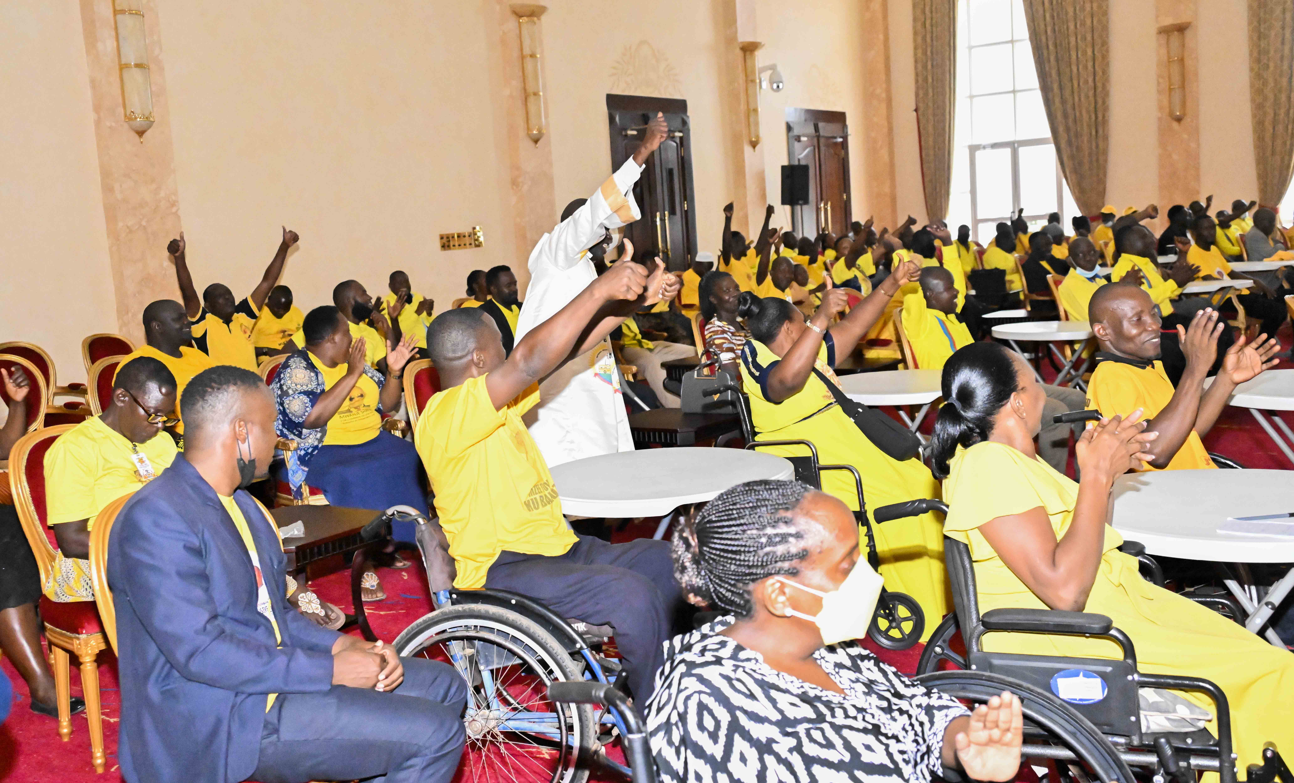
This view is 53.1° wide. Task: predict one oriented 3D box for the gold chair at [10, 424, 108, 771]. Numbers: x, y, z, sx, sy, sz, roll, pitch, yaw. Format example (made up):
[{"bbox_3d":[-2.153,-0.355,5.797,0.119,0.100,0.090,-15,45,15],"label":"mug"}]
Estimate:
[{"bbox_3d":[-1.720,0.617,4.193,0.560,1.000,0.510,3,10,43],"label":"gold chair"}]

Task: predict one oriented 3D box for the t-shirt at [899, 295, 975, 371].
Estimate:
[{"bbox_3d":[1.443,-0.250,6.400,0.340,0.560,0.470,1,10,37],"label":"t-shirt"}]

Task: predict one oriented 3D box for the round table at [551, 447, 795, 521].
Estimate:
[{"bbox_3d":[0.061,0.628,4.278,0.850,0.740,0.850,-4,7,0],"label":"round table"}]

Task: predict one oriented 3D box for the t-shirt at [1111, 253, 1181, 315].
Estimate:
[{"bbox_3d":[2.930,-0.582,7.600,0.360,0.520,0.480,1,10,37],"label":"t-shirt"}]

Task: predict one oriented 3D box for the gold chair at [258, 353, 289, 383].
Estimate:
[{"bbox_3d":[-1.414,0.392,5.700,0.580,1.050,0.620,-9,9,-32],"label":"gold chair"}]

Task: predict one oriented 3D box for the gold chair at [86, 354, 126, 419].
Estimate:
[{"bbox_3d":[-2.565,0.316,6.792,0.600,1.000,0.540,3,10,43],"label":"gold chair"}]

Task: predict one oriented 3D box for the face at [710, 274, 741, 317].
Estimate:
[{"bbox_3d":[0.397,-0.486,6.550,0.145,0.215,0.145,-11,10,-43],"label":"face"}]

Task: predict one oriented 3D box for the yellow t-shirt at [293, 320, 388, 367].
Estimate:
[{"bbox_3d":[-1.635,-0.118,6.850,0.470,0.560,0.290,-10,9,-38],"label":"yellow t-shirt"}]

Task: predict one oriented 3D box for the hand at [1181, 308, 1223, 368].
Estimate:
[{"bbox_3d":[1.543,-0.149,3.600,0.105,0.175,0.060,15,7,31],"label":"hand"}]

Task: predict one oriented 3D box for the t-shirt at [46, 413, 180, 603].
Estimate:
[{"bbox_3d":[-1.695,0.333,4.120,0.320,0.560,0.470,1,9,36],"label":"t-shirt"}]

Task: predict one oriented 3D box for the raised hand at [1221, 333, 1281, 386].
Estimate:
[{"bbox_3d":[1.718,-0.092,3.680,0.175,0.125,0.065,-43,-18,9],"label":"raised hand"}]

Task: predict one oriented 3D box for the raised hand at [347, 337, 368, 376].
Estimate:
[{"bbox_3d":[-1.198,-0.146,5.350,0.080,0.170,0.050,15,6,20],"label":"raised hand"}]

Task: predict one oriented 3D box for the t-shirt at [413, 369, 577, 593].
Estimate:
[{"bbox_3d":[-0.434,0.256,3.720,0.340,0.600,0.480,-1,8,21],"label":"t-shirt"}]

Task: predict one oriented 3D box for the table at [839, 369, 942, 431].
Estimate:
[{"bbox_3d":[1.191,0.322,5.901,0.840,0.740,0.840,1,9,35],"label":"table"}]

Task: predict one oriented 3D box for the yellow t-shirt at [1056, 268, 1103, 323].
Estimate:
[{"bbox_3d":[2.682,-0.499,7.900,0.290,0.540,0.450,2,10,38],"label":"yellow t-shirt"}]

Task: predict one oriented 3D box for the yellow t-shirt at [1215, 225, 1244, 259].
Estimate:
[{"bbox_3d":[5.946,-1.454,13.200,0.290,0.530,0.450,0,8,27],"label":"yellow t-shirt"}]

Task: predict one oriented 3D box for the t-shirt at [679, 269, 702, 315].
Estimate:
[{"bbox_3d":[0.426,-0.793,10.800,0.320,0.560,0.450,1,10,35],"label":"t-shirt"}]

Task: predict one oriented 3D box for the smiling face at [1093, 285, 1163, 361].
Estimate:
[{"bbox_3d":[1.438,-0.203,3.870,0.170,0.235,0.200,-11,10,-38],"label":"smiling face"}]

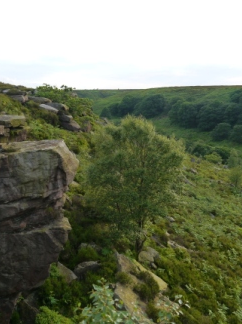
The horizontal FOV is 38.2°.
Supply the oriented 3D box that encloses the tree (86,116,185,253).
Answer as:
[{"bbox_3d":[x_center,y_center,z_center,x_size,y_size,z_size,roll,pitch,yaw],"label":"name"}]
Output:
[{"bbox_3d":[0.590,1.030,14.300,4.000,5.700,3.900,0,11,0],"label":"tree"}]

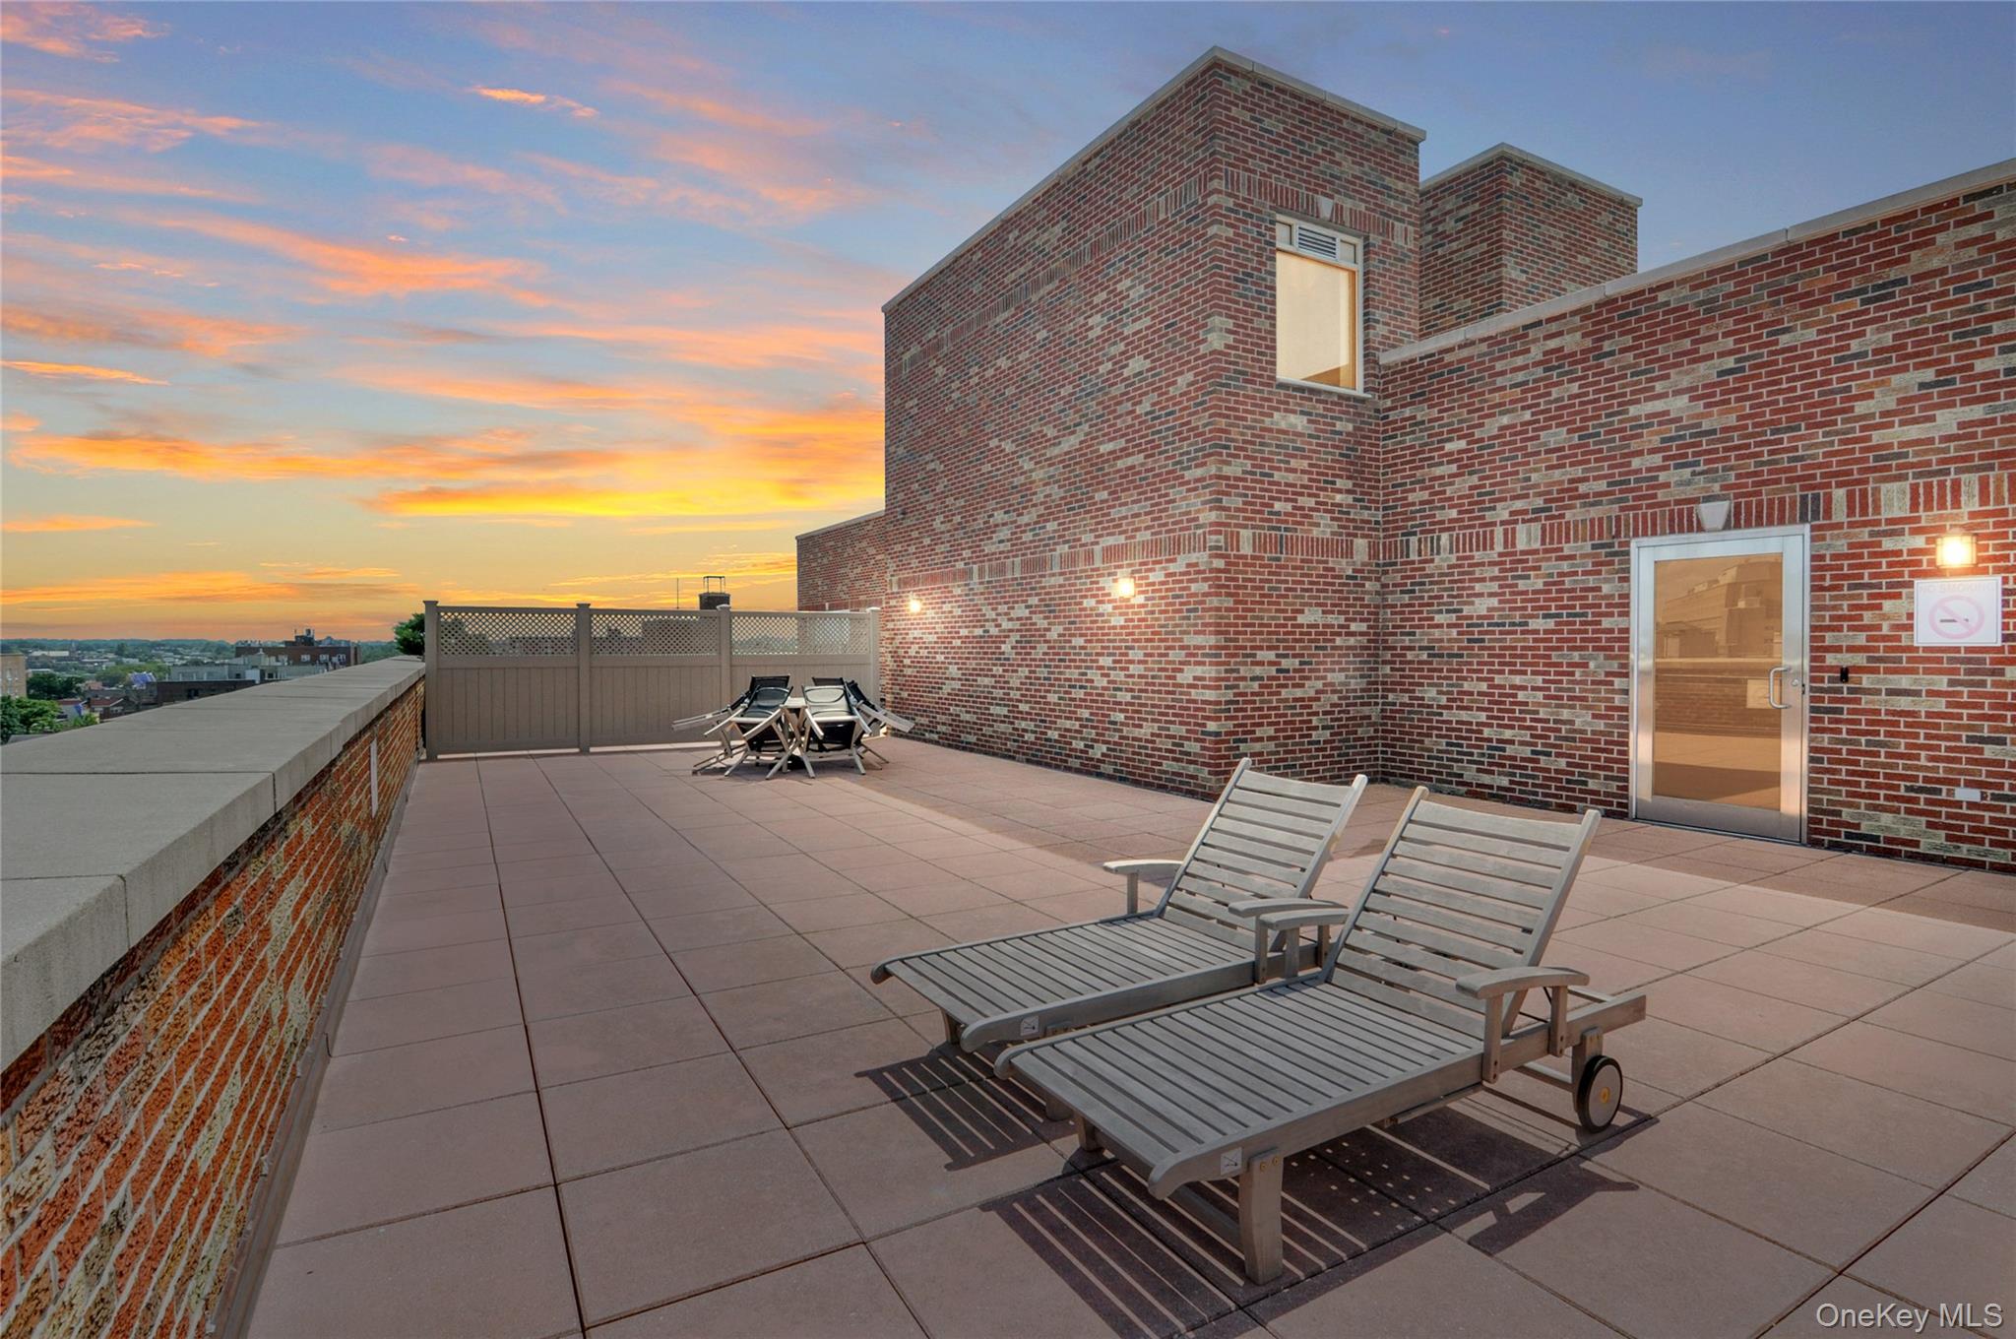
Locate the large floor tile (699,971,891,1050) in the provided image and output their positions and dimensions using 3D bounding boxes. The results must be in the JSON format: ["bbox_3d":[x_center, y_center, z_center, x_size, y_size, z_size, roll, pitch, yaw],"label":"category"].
[{"bbox_3d":[-0.842,1.360,3.540,0.606,0.040,0.592,-1,2,-29],"label":"large floor tile"}]

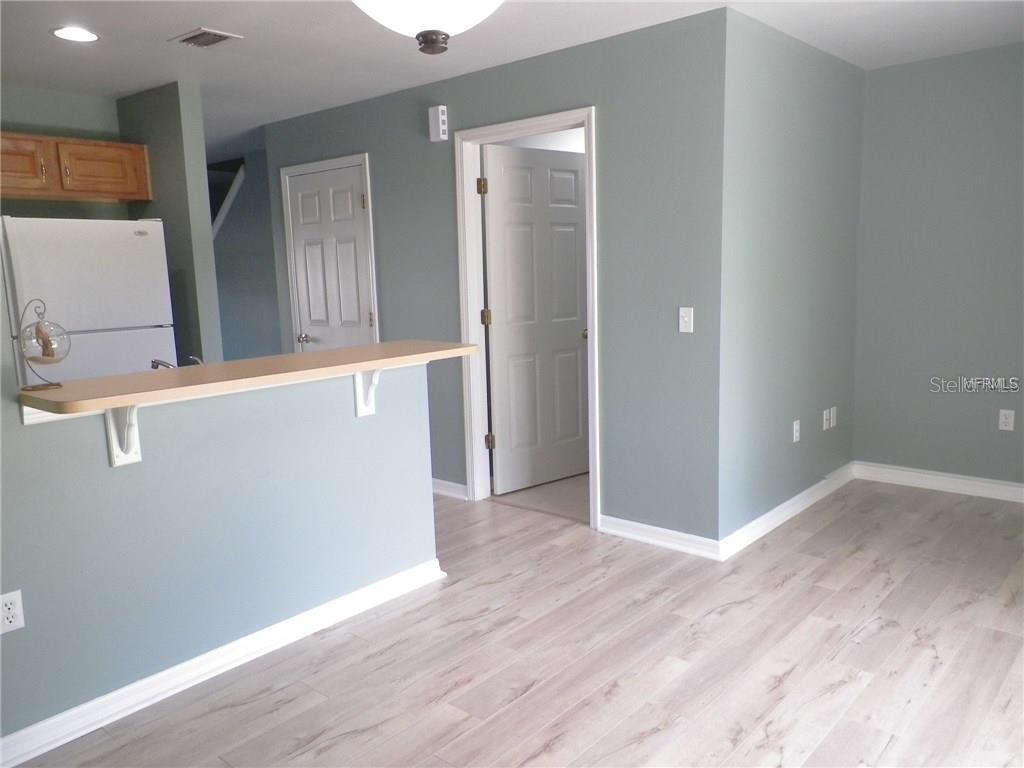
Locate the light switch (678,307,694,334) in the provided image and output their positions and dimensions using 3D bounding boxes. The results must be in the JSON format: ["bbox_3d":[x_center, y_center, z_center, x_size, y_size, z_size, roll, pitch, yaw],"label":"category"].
[{"bbox_3d":[0.803,-0.295,3.413,0.071,0.116,0.015,6,12,39],"label":"light switch"}]

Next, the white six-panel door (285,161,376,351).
[{"bbox_3d":[-1.216,-0.408,5.105,0.815,2.035,0.045,6,12,39],"label":"white six-panel door"}]

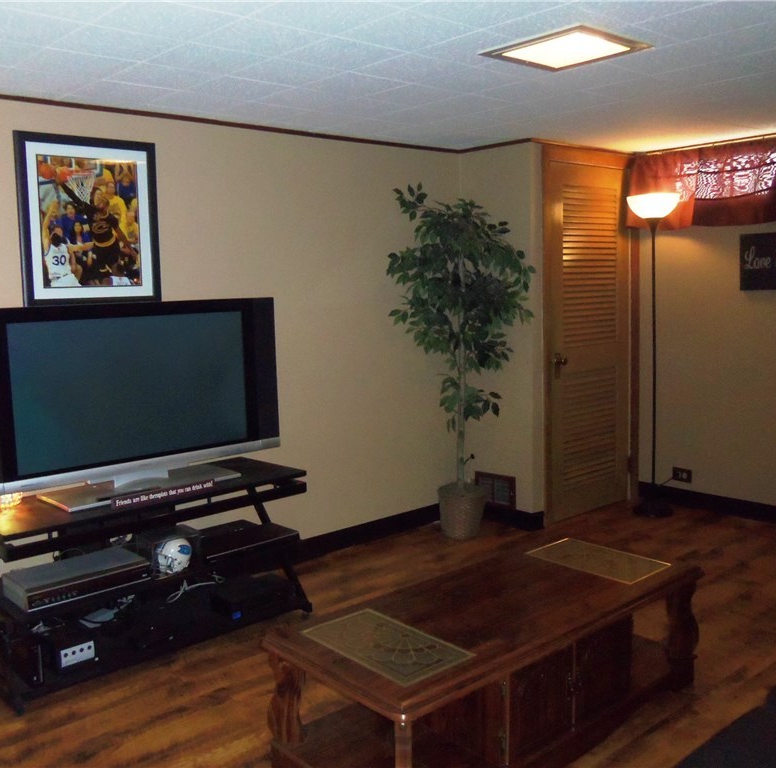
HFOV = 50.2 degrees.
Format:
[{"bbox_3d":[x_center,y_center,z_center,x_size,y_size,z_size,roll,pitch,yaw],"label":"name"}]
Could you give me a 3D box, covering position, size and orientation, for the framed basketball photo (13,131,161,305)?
[{"bbox_3d":[-1.195,-0.648,3.350,0.566,0.671,0.030,-7,9,-40],"label":"framed basketball photo"}]

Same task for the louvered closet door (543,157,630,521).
[{"bbox_3d":[1.169,-0.247,4.841,0.769,2.003,0.044,-7,9,-40],"label":"louvered closet door"}]

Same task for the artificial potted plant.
[{"bbox_3d":[0.383,-0.105,4.418,0.588,1.873,0.568,-7,9,-40],"label":"artificial potted plant"}]

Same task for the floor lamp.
[{"bbox_3d":[1.536,-0.157,4.774,0.279,1.828,0.279,-7,9,-40],"label":"floor lamp"}]

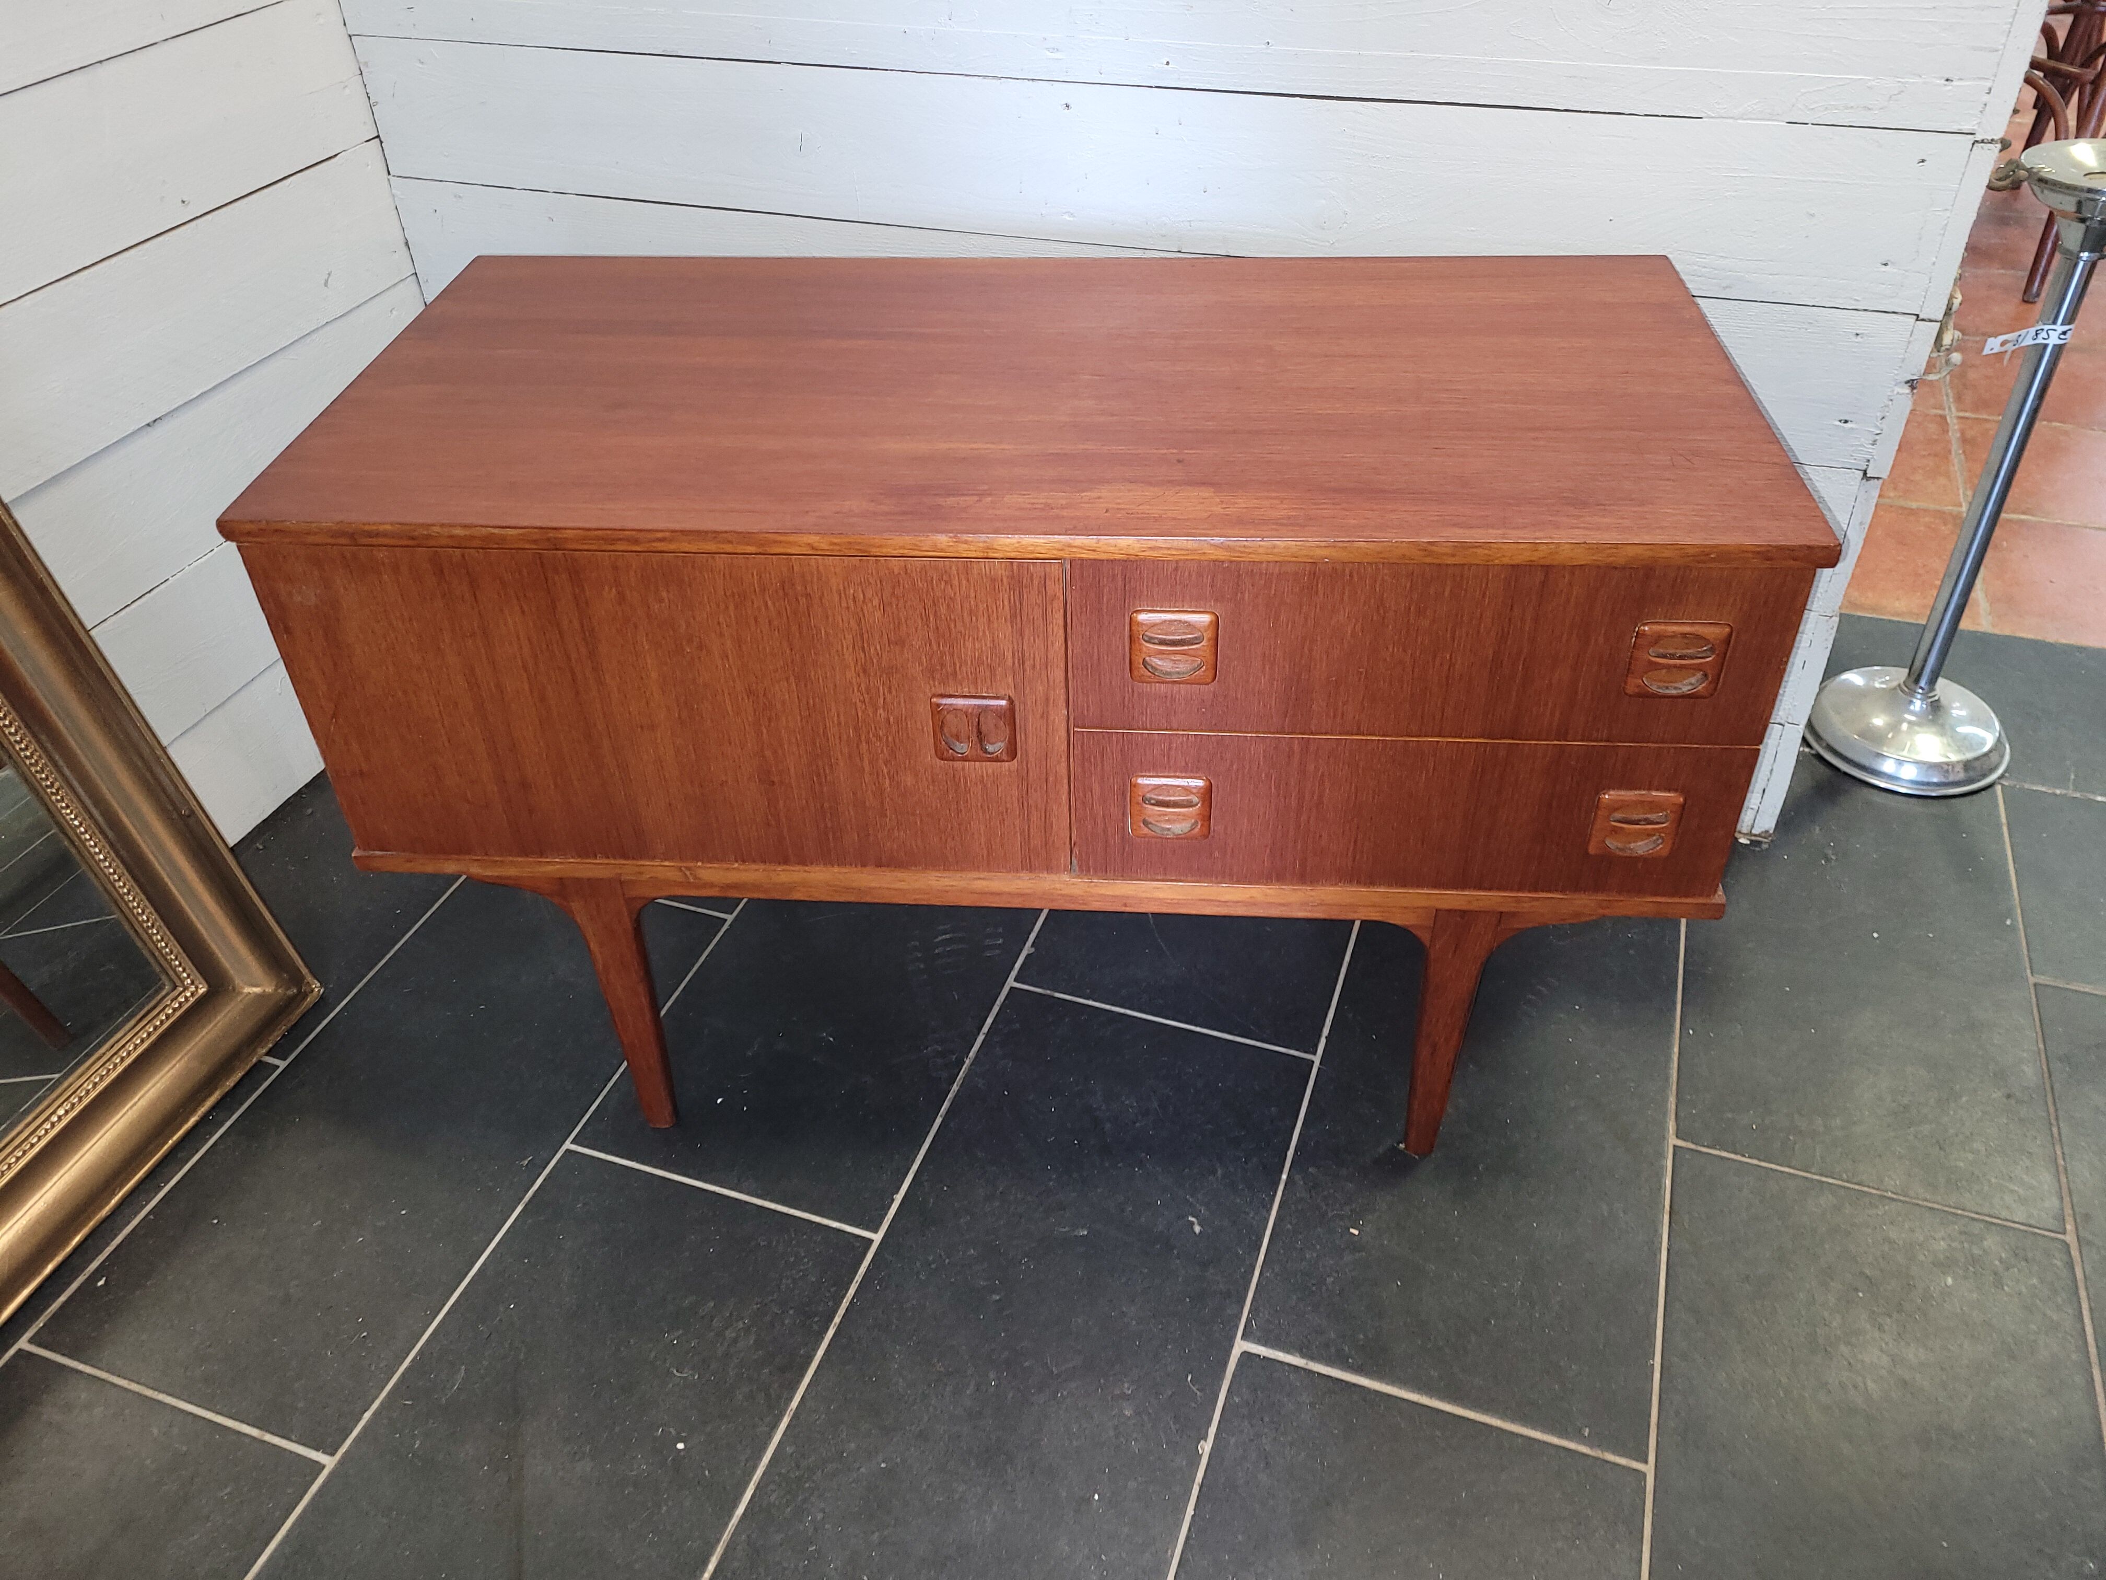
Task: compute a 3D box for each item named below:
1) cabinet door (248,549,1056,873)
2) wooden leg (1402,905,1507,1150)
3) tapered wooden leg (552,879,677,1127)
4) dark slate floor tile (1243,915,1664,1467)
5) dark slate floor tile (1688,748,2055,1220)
[{"bbox_3d":[-0.264,-0.055,1.122,0.550,0.273,0.018,2,39,5],"label":"cabinet door"},{"bbox_3d":[0.314,0.190,1.272,0.056,0.300,0.038,2,39,5],"label":"wooden leg"},{"bbox_3d":[-0.352,0.170,1.330,0.056,0.300,0.038,2,39,5],"label":"tapered wooden leg"},{"bbox_3d":[0.389,0.279,1.404,0.300,0.010,0.600,11,41,16],"label":"dark slate floor tile"},{"bbox_3d":[0.779,0.151,1.542,0.300,0.010,0.600,11,41,16],"label":"dark slate floor tile"}]

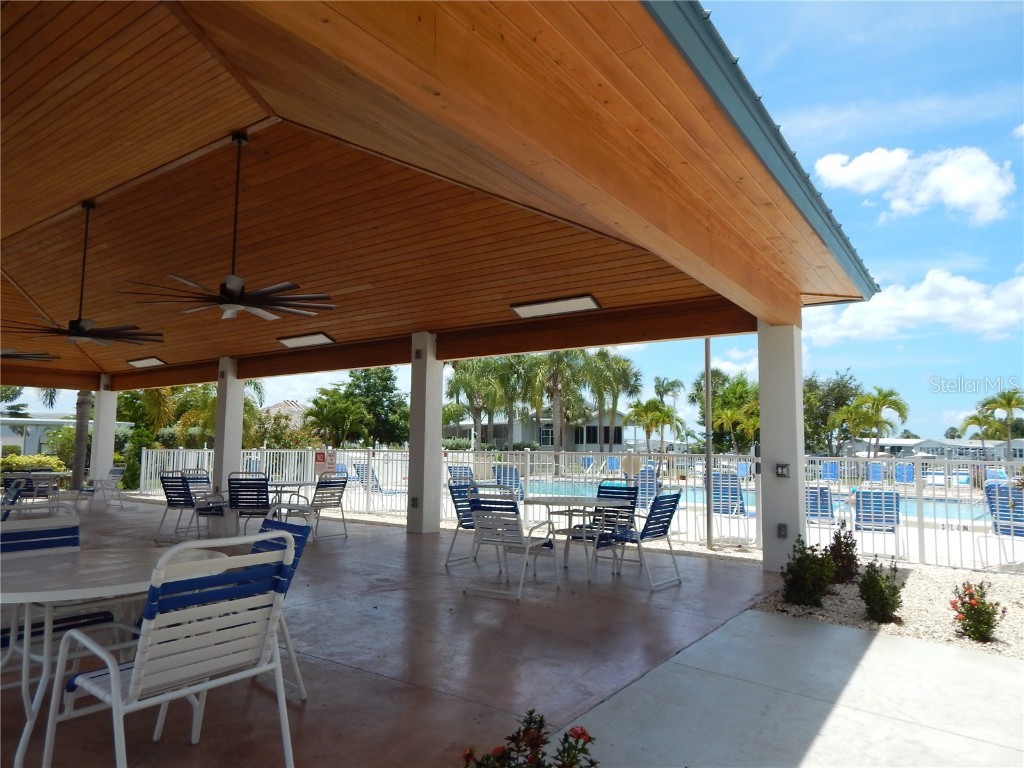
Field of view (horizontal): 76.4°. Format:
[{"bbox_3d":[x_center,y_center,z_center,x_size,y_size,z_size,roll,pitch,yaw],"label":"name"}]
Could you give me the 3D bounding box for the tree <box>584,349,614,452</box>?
[{"bbox_3d":[4.862,1.441,35.700,2.000,6.956,2.000,0,-6,8],"label":"tree"}]

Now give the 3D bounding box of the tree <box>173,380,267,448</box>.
[{"bbox_3d":[-9.447,1.380,20.834,3.000,3.647,3.000,3,-6,-24],"label":"tree"}]

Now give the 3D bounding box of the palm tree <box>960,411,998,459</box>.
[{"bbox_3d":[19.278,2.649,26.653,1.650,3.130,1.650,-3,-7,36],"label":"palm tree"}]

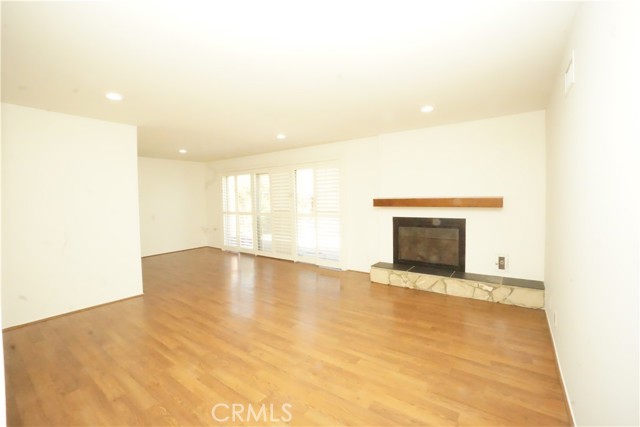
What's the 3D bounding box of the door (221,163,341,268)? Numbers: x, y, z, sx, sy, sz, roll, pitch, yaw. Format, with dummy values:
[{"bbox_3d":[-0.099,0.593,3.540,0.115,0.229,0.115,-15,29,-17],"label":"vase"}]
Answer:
[{"bbox_3d":[-1.095,-0.003,6.238,3.728,2.099,0.130,1,3,35],"label":"door"}]

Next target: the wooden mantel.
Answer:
[{"bbox_3d":[1.719,-0.160,4.097,1.813,0.133,0.200,1,3,35],"label":"wooden mantel"}]

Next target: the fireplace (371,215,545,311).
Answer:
[{"bbox_3d":[1.856,0.605,3.905,2.181,1.034,0.420,1,3,35],"label":"fireplace"}]

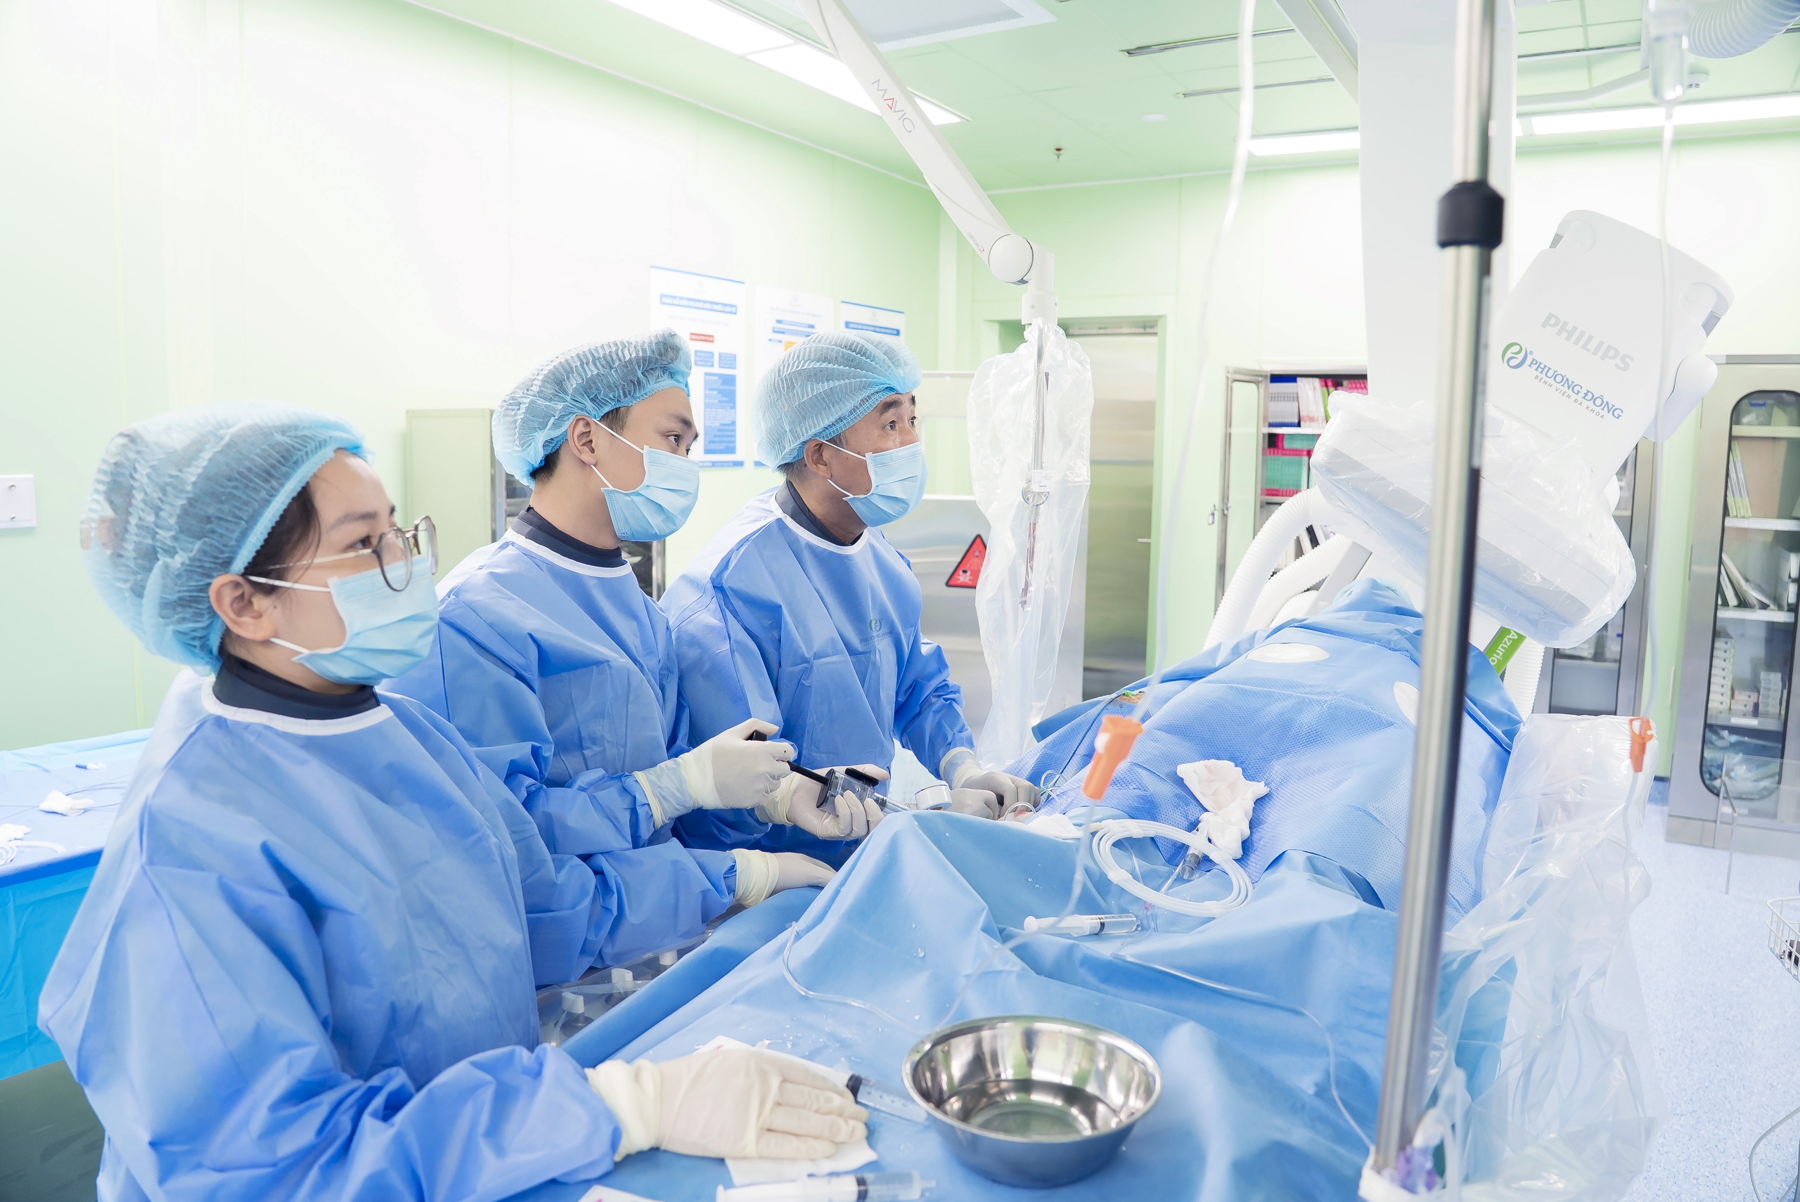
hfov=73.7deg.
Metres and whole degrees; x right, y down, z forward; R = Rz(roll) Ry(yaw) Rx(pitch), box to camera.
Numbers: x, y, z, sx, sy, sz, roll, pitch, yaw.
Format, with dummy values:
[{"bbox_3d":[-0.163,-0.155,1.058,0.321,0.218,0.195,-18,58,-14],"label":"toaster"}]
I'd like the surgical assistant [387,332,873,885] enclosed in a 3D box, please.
[{"bbox_3d":[-0.335,0.530,1.590,0.540,1.720,0.530,5,9,30],"label":"surgical assistant"}]

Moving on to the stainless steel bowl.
[{"bbox_3d":[0.103,0.397,0.935,0.198,0.064,0.198,0,7,0],"label":"stainless steel bowl"}]

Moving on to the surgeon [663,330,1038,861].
[{"bbox_3d":[-0.045,0.475,1.860,0.540,1.730,0.530,5,9,33],"label":"surgeon"}]

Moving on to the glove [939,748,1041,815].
[{"bbox_3d":[0.132,0.262,1.730,0.155,0.085,0.100,22,17,25],"label":"glove"}]

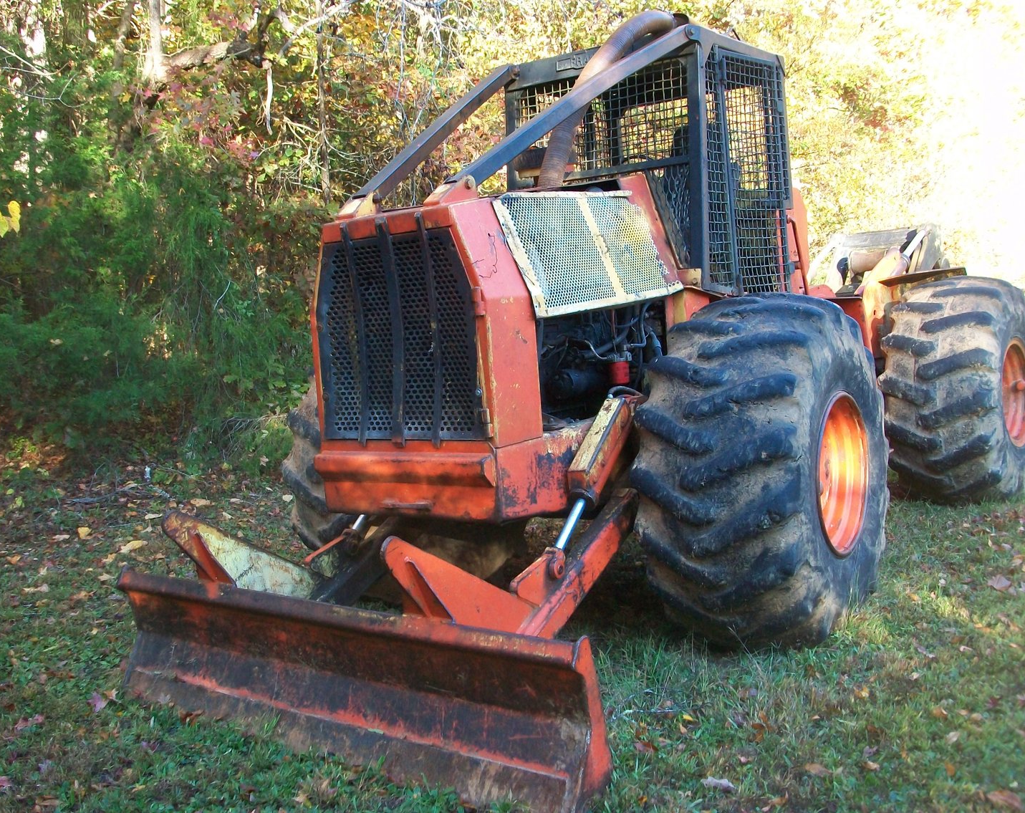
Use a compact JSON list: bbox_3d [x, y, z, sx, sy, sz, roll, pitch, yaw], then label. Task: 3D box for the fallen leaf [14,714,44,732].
[{"bbox_3d":[-1.977,1.295,4.354,0.065,0.022,0.115,-1,7,31],"label":"fallen leaf"}]

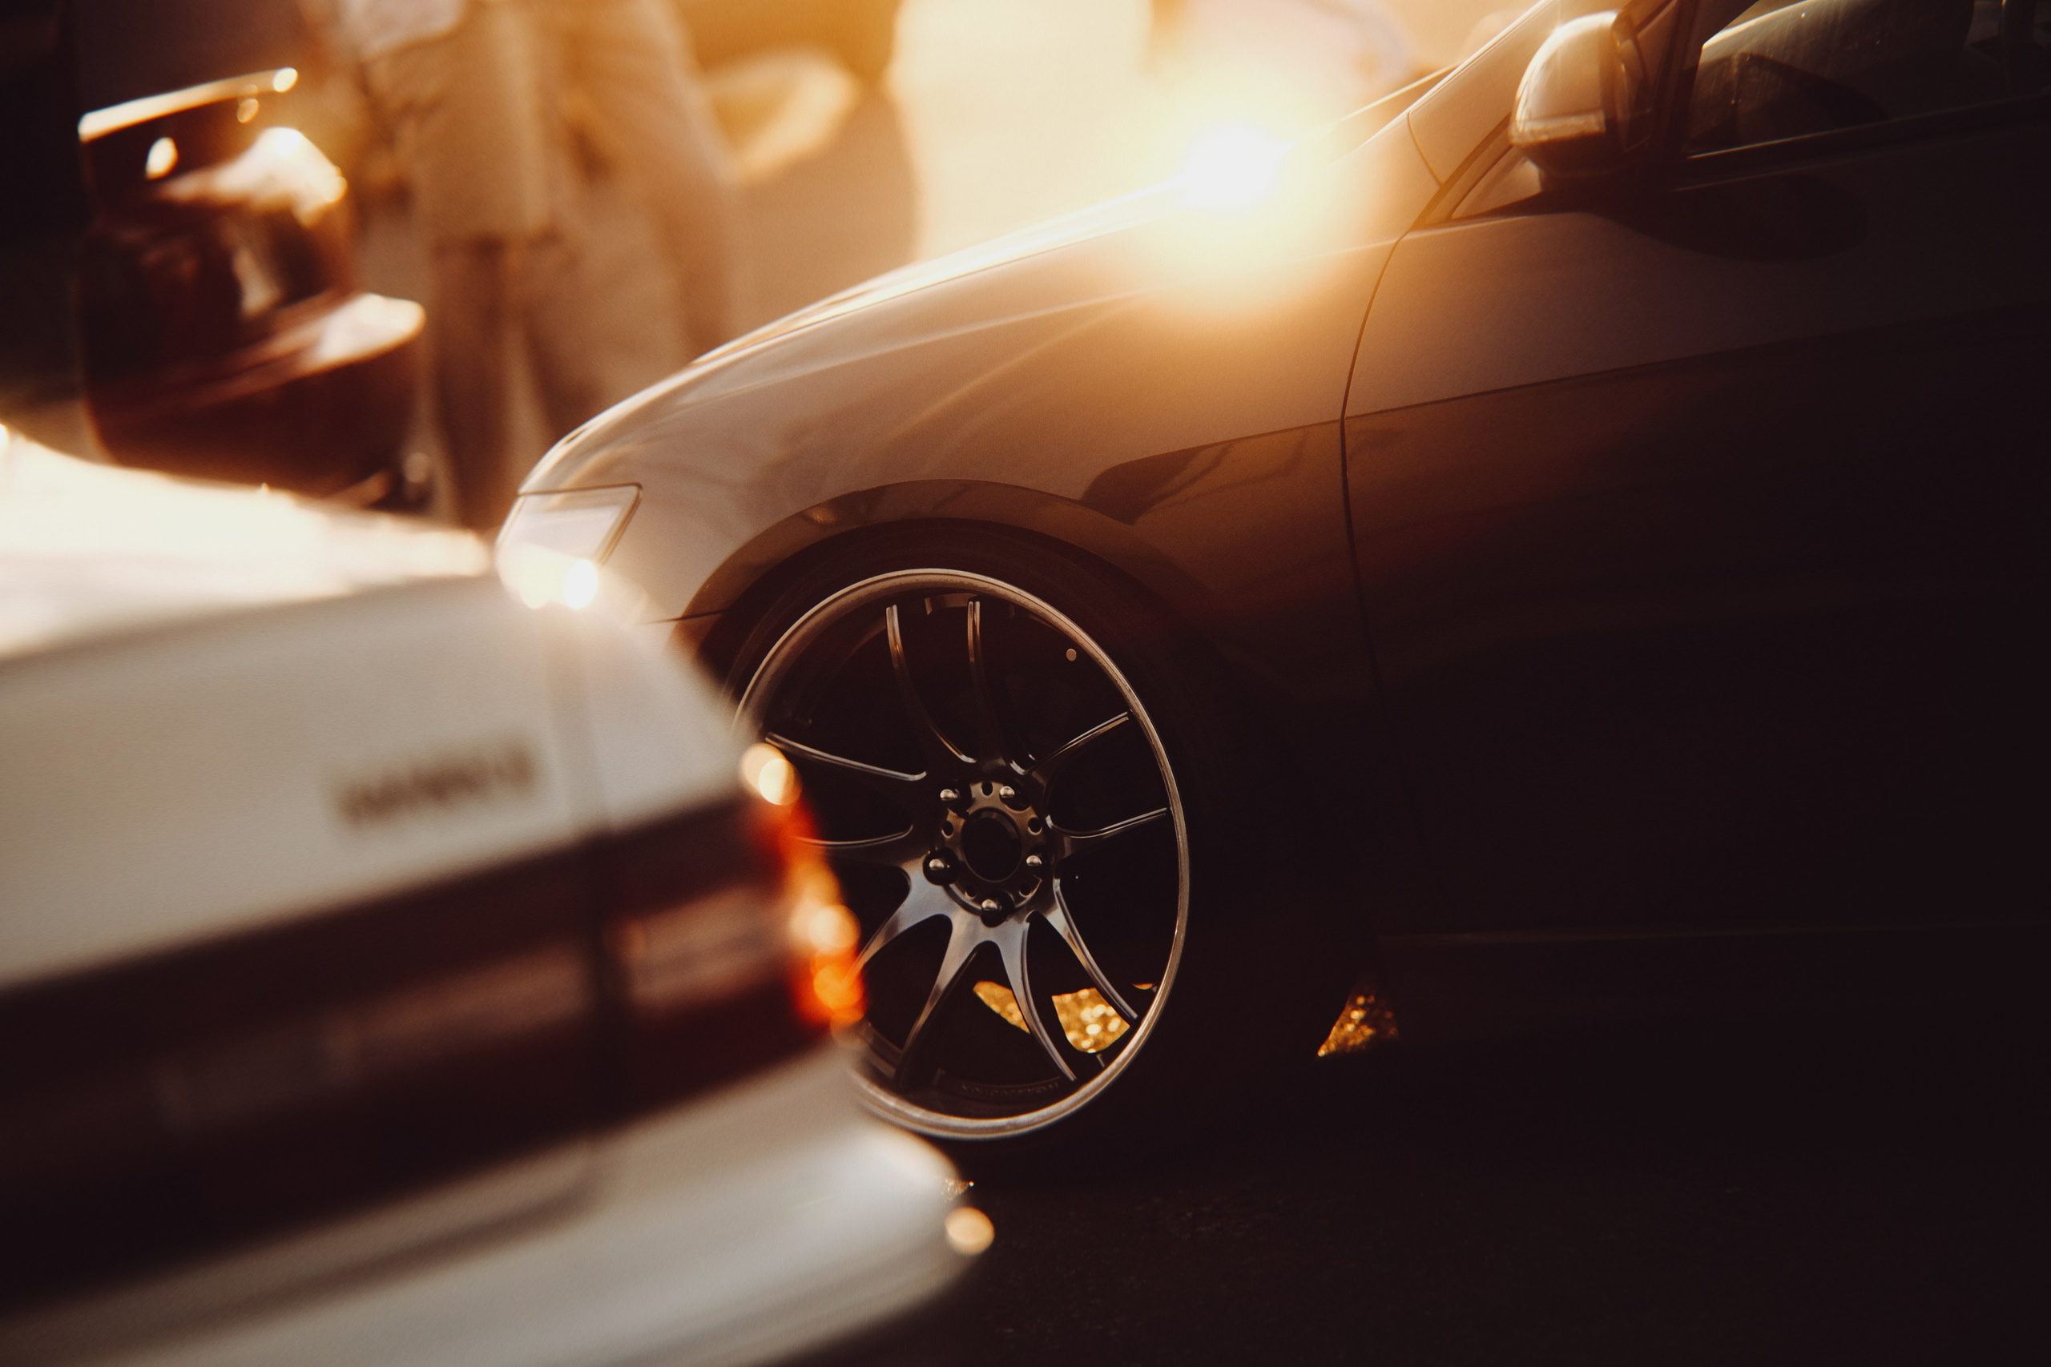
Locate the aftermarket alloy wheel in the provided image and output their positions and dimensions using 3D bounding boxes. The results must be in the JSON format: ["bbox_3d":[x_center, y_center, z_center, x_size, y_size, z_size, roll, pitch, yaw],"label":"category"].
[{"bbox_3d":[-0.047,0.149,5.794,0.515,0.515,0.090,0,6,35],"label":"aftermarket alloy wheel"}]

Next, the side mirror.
[{"bbox_3d":[0.462,-0.492,5.370,0.120,0.150,0.210,-3,7,15],"label":"side mirror"}]

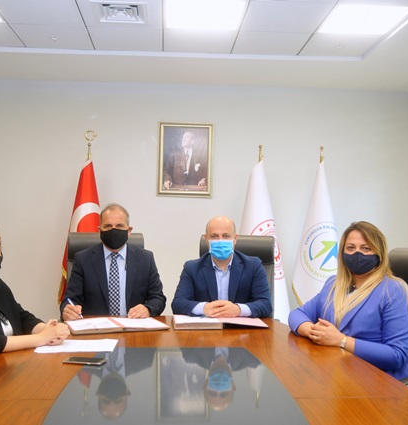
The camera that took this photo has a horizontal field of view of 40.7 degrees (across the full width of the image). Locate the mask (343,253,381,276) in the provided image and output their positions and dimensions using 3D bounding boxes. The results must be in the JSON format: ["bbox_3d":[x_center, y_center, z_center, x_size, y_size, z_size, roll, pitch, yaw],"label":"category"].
[{"bbox_3d":[0.612,0.202,2.140,0.140,0.098,0.085,0,-2,25],"label":"mask"}]

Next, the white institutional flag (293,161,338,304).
[{"bbox_3d":[1.134,0.285,5.399,0.530,1.625,0.270,1,-1,-4],"label":"white institutional flag"}]

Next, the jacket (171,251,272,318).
[{"bbox_3d":[0.095,0.486,2.978,0.550,0.560,0.440,1,-1,-4],"label":"jacket"}]

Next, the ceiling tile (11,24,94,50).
[{"bbox_3d":[-1.235,-1.455,4.540,0.600,0.020,0.590,1,-1,-3],"label":"ceiling tile"}]

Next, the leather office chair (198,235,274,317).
[{"bbox_3d":[0.234,0.737,3.283,0.620,1.184,0.700,1,-1,-6],"label":"leather office chair"}]

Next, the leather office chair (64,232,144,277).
[{"bbox_3d":[-0.608,0.721,3.233,0.620,1.194,0.700,1,-1,-6],"label":"leather office chair"}]

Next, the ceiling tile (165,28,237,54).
[{"bbox_3d":[-0.037,-1.438,4.612,0.600,0.020,0.590,1,-1,-3],"label":"ceiling tile"}]

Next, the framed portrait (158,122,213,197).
[{"bbox_3d":[-0.198,-0.555,5.865,0.580,0.780,0.040,1,-1,-3],"label":"framed portrait"}]

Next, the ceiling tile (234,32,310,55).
[{"bbox_3d":[0.562,-1.439,4.689,0.600,0.020,0.580,1,-1,-4],"label":"ceiling tile"}]

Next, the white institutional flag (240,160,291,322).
[{"bbox_3d":[0.561,0.298,5.380,0.540,1.607,0.270,1,-1,-4],"label":"white institutional flag"}]

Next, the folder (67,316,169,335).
[{"bbox_3d":[-0.427,0.536,2.682,0.470,0.040,0.290,1,-2,-20],"label":"folder"}]

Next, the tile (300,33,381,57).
[{"bbox_3d":[1.161,-1.421,4.684,0.600,0.020,0.590,1,-1,-3],"label":"tile"}]

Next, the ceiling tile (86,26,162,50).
[{"bbox_3d":[-0.636,-1.446,4.576,0.600,0.020,0.590,1,-1,-3],"label":"ceiling tile"}]

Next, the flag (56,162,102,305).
[{"bbox_3d":[-1.201,0.284,5.450,0.530,1.603,0.270,1,-1,-4],"label":"flag"}]

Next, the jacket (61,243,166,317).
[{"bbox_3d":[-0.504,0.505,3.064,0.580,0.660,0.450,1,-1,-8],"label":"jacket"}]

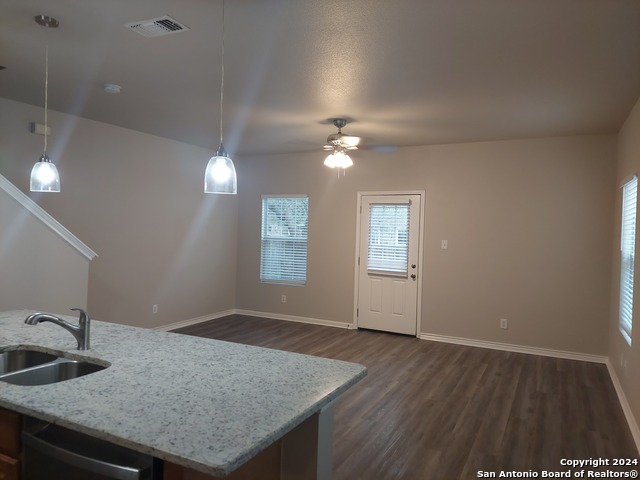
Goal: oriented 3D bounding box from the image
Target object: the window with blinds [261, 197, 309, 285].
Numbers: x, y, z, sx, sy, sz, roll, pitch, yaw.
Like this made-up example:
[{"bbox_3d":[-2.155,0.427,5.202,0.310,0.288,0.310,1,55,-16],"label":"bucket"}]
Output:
[{"bbox_3d":[-0.601,0.002,7.440,0.910,1.510,0.100,3,2,28],"label":"window with blinds"}]

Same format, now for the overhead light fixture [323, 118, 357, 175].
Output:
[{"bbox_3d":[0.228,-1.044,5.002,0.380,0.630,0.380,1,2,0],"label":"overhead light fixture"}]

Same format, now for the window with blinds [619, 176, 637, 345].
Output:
[{"bbox_3d":[3.004,0.189,4.327,0.100,1.504,0.893,3,2,28],"label":"window with blinds"}]

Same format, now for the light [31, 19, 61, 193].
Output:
[{"bbox_3d":[-1.659,-0.806,2.697,0.160,1.026,0.160,3,2,28],"label":"light"}]

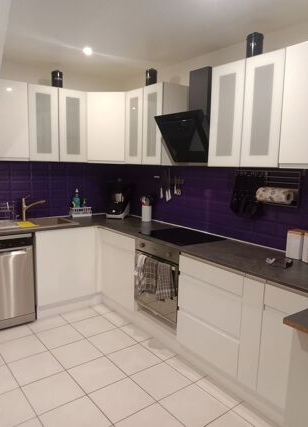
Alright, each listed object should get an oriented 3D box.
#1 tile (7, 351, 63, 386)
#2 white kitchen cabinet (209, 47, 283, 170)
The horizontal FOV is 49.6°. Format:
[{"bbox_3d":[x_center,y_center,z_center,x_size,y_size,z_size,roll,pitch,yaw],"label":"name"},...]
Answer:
[{"bbox_3d":[-0.889,1.160,2.509,0.330,0.010,0.330,-5,11,-38],"label":"tile"},{"bbox_3d":[0.744,-0.706,2.434,0.299,0.735,0.600,-5,10,-38],"label":"white kitchen cabinet"}]

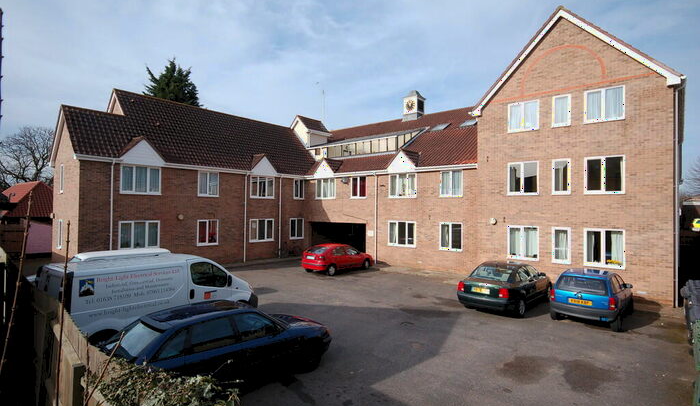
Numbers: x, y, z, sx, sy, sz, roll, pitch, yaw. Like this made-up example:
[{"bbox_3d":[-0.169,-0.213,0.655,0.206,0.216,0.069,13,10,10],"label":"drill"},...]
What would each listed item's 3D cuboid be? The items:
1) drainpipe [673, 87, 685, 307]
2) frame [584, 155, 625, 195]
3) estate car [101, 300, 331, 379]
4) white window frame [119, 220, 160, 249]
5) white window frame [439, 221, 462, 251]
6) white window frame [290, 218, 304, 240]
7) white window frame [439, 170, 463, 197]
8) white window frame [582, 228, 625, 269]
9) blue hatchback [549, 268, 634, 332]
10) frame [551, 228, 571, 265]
[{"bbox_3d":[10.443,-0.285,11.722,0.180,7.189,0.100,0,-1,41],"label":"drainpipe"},{"bbox_3d":[9.146,-0.980,13.263,1.211,1.356,0.120,0,-1,40],"label":"frame"},{"bbox_3d":[-2.373,2.746,7.409,4.500,1.430,1.740,1,-1,-44],"label":"estate car"},{"bbox_3d":[-10.182,1.582,17.972,0.120,1.360,1.780,0,-1,44],"label":"white window frame"},{"bbox_3d":[4.990,1.678,18.166,1.204,1.367,0.120,0,-1,40],"label":"white window frame"},{"bbox_3d":[-3.533,1.747,24.808,0.120,1.360,1.200,0,-1,44],"label":"white window frame"},{"bbox_3d":[5.023,-0.928,18.205,1.203,1.326,0.120,0,-1,40],"label":"white window frame"},{"bbox_3d":[9.238,1.657,13.386,1.220,1.370,0.120,0,-1,40],"label":"white window frame"},{"bbox_3d":[7.372,2.675,11.066,1.610,1.420,3.730,0,-1,44],"label":"blue hatchback"},{"bbox_3d":[7.892,1.592,13.752,0.601,1.344,0.100,0,-1,41],"label":"frame"}]

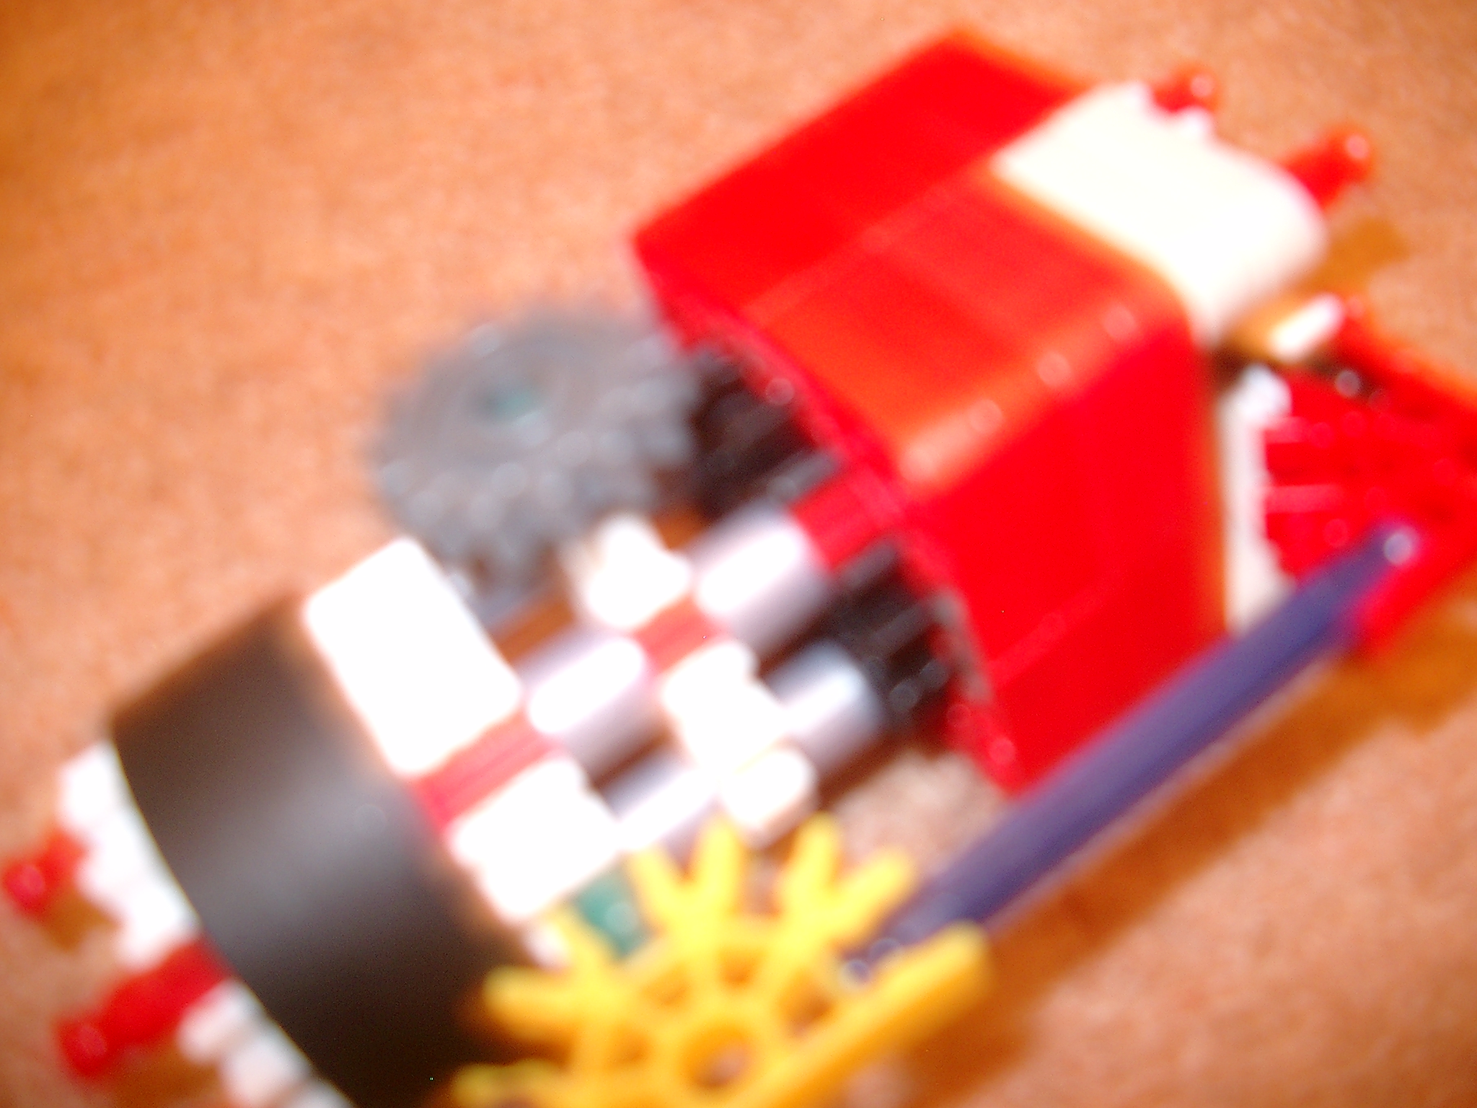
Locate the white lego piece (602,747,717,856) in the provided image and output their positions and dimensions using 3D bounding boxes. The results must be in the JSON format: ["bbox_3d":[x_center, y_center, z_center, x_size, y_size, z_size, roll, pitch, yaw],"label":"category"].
[{"bbox_3d":[-0.006,0.020,0.127,0.010,0.008,0.008,-35,42,-12],"label":"white lego piece"}]

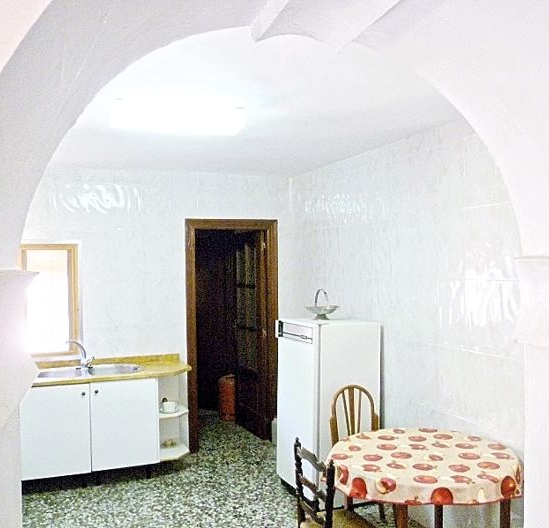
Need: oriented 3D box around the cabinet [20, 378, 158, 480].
[{"bbox_3d":[-1.513,1.275,4.656,1.064,0.729,0.522,0,0,-22],"label":"cabinet"}]

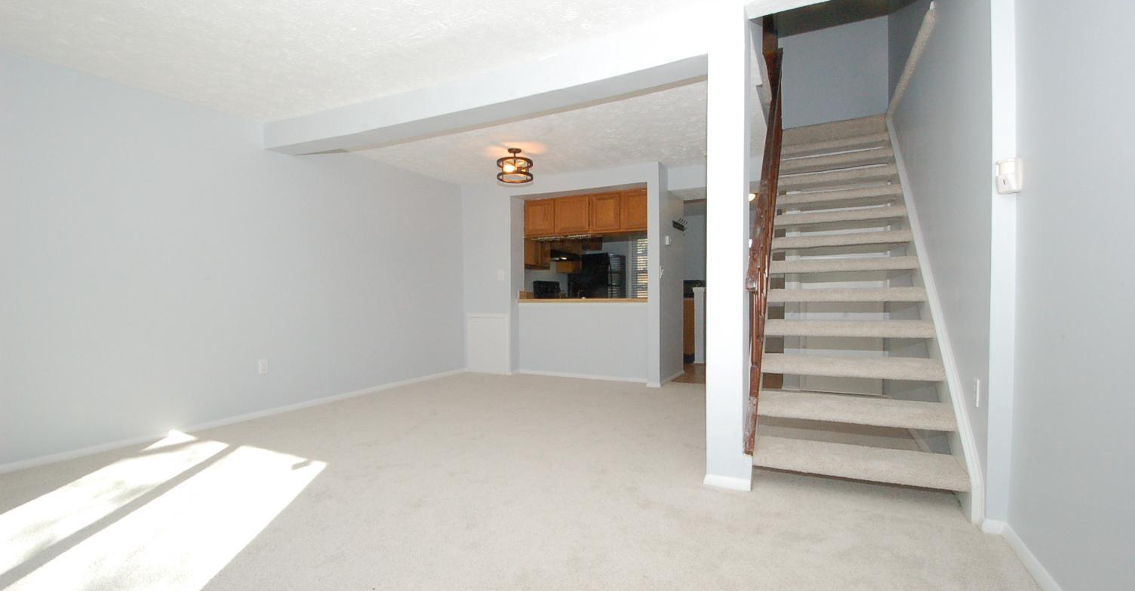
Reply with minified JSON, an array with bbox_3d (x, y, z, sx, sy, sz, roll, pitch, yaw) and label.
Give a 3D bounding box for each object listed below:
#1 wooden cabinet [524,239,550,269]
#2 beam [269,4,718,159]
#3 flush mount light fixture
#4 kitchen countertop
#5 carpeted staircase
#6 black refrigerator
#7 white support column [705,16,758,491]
[{"bbox_3d":[-0.603,-0.780,7.064,0.330,0.760,0.760,0,0,27],"label":"wooden cabinet"},{"bbox_3d":[-0.867,-1.336,3.326,3.630,0.220,0.180,0,0,26],"label":"beam"},{"bbox_3d":[-0.523,-1.306,4.732,0.356,0.300,0.356,0,0,0],"label":"flush mount light fixture"},{"bbox_3d":[0.259,0.061,5.798,1.680,0.055,0.550,0,0,27],"label":"kitchen countertop"},{"bbox_3d":[1.969,-0.371,3.369,0.880,2.620,2.700,0,0,27],"label":"carpeted staircase"},{"bbox_3d":[0.556,0.103,8.808,0.780,1.700,0.790,0,0,27],"label":"black refrigerator"},{"bbox_3d":[0.862,-0.233,2.503,0.201,2.432,0.241,0,1,27],"label":"white support column"}]

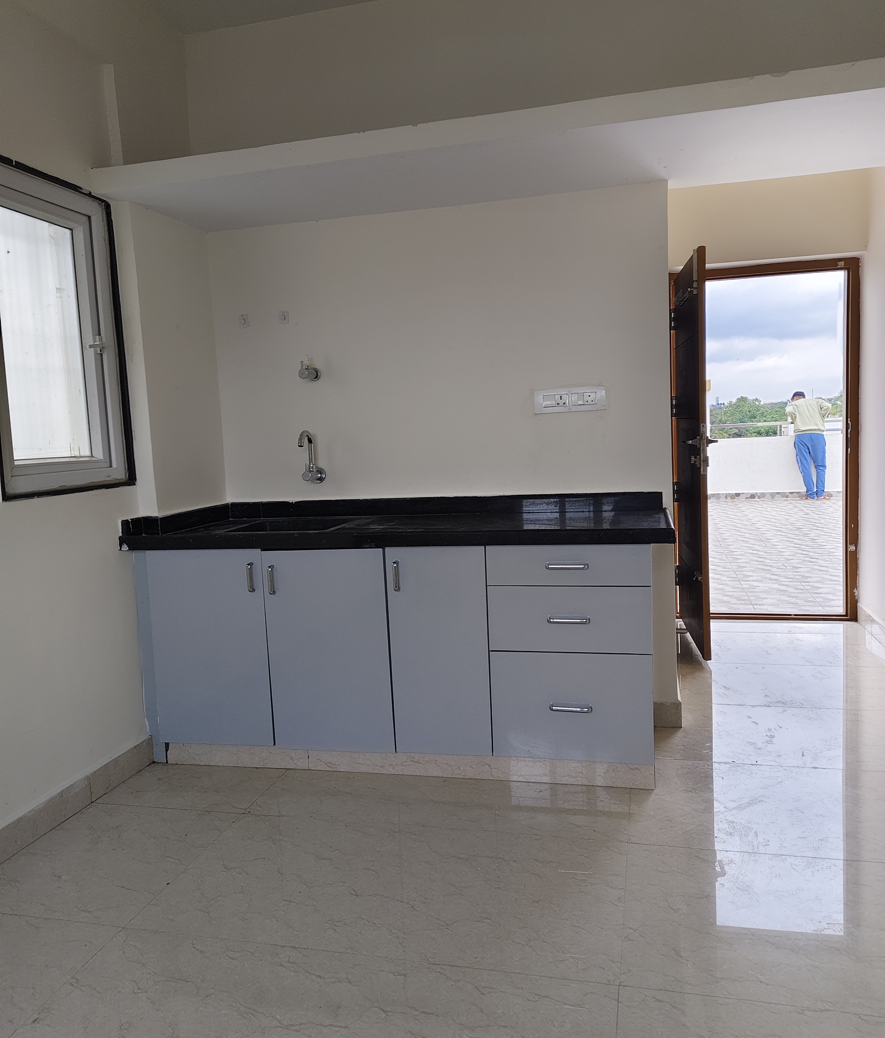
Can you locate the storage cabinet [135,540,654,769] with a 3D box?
[{"bbox_3d":[-0.149,0.415,3.028,1.796,0.715,0.600,-1,6,14],"label":"storage cabinet"}]

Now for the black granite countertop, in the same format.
[{"bbox_3d":[-0.149,0.005,2.986,1.905,0.106,0.633,-1,6,14],"label":"black granite countertop"}]

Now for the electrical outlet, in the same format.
[{"bbox_3d":[0.483,-0.450,3.097,0.271,0.090,0.020,-1,6,14],"label":"electrical outlet"}]

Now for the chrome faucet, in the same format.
[{"bbox_3d":[-0.537,-0.248,3.298,0.064,0.220,0.167,-1,6,14],"label":"chrome faucet"}]

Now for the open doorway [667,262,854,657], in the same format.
[{"bbox_3d":[1.726,-0.370,4.256,0.985,2.000,0.920,-1,6,14],"label":"open doorway"}]

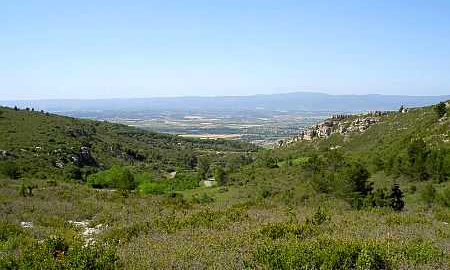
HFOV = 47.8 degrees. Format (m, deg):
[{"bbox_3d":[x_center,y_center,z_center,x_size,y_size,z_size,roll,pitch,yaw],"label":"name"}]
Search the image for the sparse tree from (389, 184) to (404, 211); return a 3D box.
[{"bbox_3d":[16.928,6.185,50.000,1.530,2.680,1.480,0,4,0],"label":"sparse tree"}]

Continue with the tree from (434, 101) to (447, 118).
[{"bbox_3d":[55.224,-6.535,130.000,3.080,4.310,2.980,0,4,0],"label":"tree"}]

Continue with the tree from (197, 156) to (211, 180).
[{"bbox_3d":[-5.298,8.254,125.000,3.450,5.850,3.350,0,4,0],"label":"tree"}]

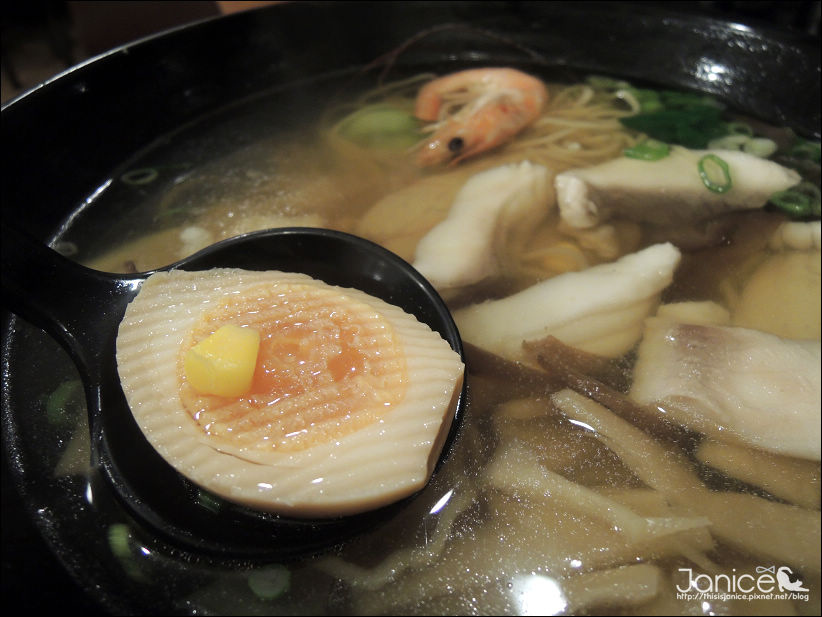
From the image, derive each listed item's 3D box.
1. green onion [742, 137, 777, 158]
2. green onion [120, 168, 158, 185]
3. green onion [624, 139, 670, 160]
[{"bbox_3d":[0.100,-0.046,0.164,0.009,0.005,0.009,24,49,24],"label":"green onion"},{"bbox_3d":[-0.080,-0.039,0.167,0.011,0.004,0.009,-22,47,-20],"label":"green onion"},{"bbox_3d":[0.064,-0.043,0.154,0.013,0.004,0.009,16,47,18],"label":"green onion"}]

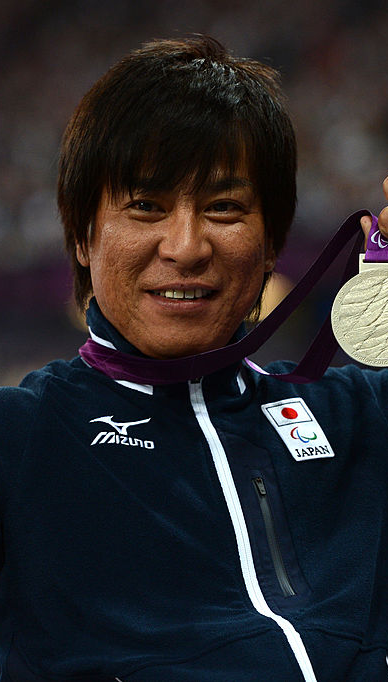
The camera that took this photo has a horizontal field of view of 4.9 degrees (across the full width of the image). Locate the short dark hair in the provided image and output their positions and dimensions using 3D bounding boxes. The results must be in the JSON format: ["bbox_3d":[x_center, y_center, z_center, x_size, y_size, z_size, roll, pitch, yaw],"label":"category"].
[{"bbox_3d":[-0.014,-0.146,3.930,0.205,0.237,0.235,0,0,-5],"label":"short dark hair"}]

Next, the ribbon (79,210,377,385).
[{"bbox_3d":[0.029,-0.037,3.900,0.254,0.149,0.170,0,0,0],"label":"ribbon"}]

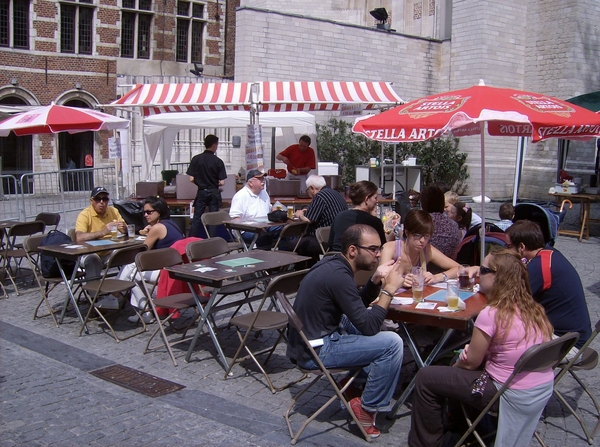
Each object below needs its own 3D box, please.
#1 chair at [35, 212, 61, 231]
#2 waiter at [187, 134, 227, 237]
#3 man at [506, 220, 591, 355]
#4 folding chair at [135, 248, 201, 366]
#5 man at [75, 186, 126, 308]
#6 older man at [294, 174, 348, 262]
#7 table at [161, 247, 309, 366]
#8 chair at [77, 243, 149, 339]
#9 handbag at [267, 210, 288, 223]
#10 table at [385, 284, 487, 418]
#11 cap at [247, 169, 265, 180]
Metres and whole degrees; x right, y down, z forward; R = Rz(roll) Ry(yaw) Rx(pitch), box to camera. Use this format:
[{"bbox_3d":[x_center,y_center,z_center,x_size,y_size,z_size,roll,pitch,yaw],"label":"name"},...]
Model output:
[{"bbox_3d":[-3.272,0.291,7.681,0.460,0.800,0.490,5,9,34],"label":"chair"},{"bbox_3d":[-1.275,-0.308,8.529,0.540,1.810,0.320,2,7,12],"label":"waiter"},{"bbox_3d":[1.433,0.591,3.886,0.820,1.190,0.560,5,9,35],"label":"man"},{"bbox_3d":[-0.967,0.652,4.994,0.490,0.790,0.460,6,9,40],"label":"folding chair"},{"bbox_3d":[-2.029,0.256,6.342,0.560,1.220,0.760,-5,9,-33],"label":"man"},{"bbox_3d":[0.307,0.070,7.567,0.750,1.320,0.520,5,8,32],"label":"older man"},{"bbox_3d":[-0.468,0.683,4.972,0.620,0.740,1.100,6,9,37],"label":"table"},{"bbox_3d":[-1.626,0.582,5.515,0.490,0.790,0.460,3,8,20],"label":"chair"},{"bbox_3d":[-0.274,-0.095,7.648,0.280,0.140,0.170,-1,7,-10],"label":"handbag"},{"bbox_3d":[0.956,0.804,3.986,0.600,0.745,1.080,5,9,33],"label":"table"},{"bbox_3d":[-0.564,-0.621,7.885,0.260,0.150,0.180,3,8,20],"label":"cap"}]

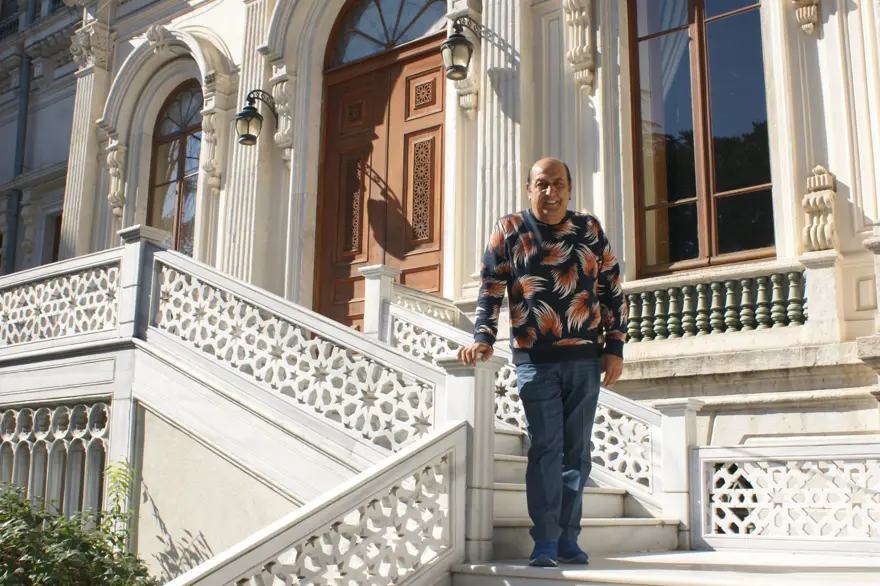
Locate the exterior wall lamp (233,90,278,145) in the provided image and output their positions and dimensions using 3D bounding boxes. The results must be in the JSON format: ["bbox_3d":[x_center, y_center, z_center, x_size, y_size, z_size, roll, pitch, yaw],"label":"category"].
[{"bbox_3d":[-1.810,-1.720,9.500,0.274,0.617,0.519,-9,-16,36],"label":"exterior wall lamp"}]

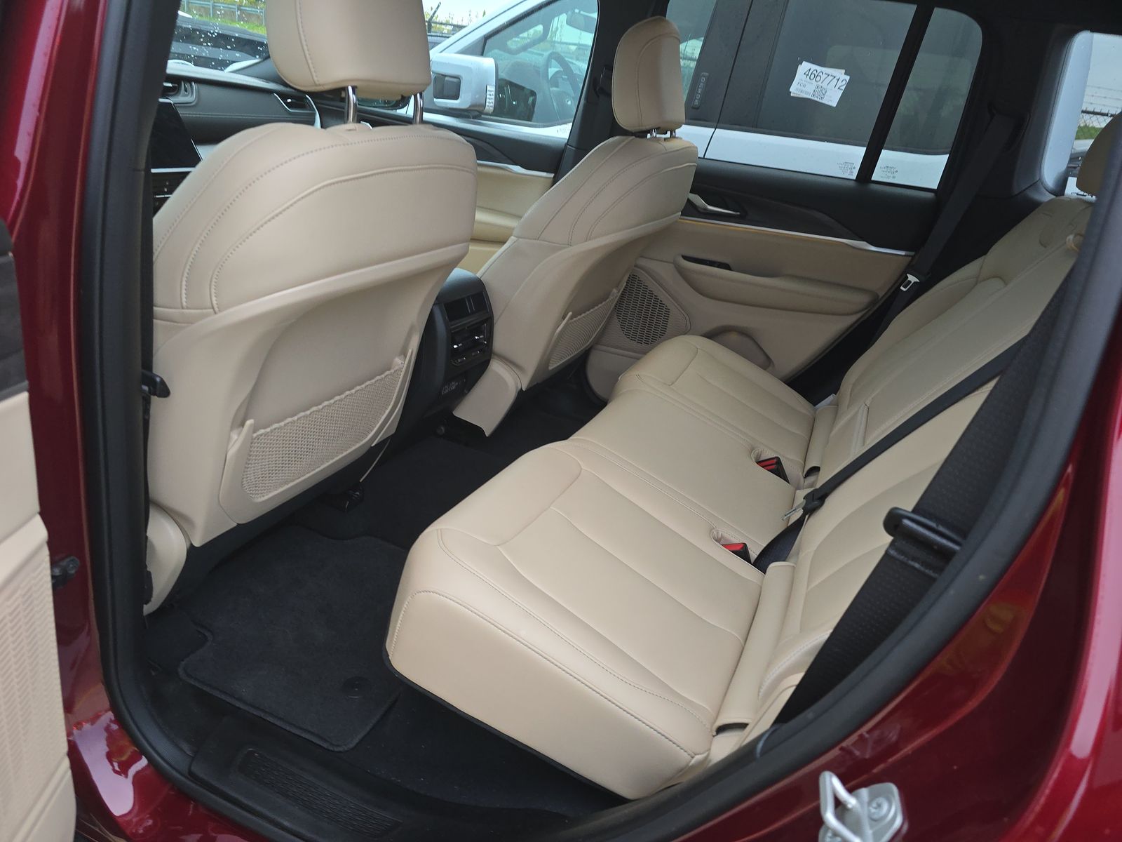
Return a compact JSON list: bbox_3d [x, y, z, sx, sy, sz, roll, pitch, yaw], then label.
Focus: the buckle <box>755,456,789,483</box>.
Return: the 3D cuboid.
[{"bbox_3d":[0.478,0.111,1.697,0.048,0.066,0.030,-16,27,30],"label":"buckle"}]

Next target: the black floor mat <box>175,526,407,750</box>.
[{"bbox_3d":[-0.450,0.353,1.409,0.490,0.025,0.490,14,25,20],"label":"black floor mat"}]

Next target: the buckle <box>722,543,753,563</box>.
[{"bbox_3d":[0.320,0.245,1.340,0.048,0.066,0.030,-10,23,28],"label":"buckle"}]

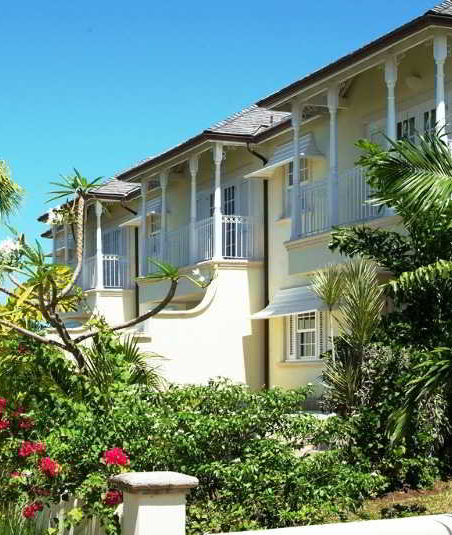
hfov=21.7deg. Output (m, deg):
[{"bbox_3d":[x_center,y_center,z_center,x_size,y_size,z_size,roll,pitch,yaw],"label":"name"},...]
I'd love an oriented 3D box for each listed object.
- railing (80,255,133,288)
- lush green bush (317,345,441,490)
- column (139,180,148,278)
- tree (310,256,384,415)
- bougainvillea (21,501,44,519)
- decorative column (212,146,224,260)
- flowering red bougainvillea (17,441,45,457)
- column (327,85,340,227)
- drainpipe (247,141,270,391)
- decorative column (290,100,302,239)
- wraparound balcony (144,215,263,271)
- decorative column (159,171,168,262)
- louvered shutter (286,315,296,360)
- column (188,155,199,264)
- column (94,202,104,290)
[{"bbox_3d":[-3.669,0.222,36.452,1.100,1.020,1.700,2,-6,-22],"label":"railing"},{"bbox_3d":[2.031,1.971,15.700,1.580,1.860,1.400,0,-5,0],"label":"lush green bush"},{"bbox_3d":[-2.222,-1.044,31.739,0.170,2.700,0.170,2,-6,-22],"label":"column"},{"bbox_3d":[1.992,1.154,19.477,1.050,2.620,1.080,0,-5,0],"label":"tree"},{"bbox_3d":[-1.806,2.258,11.000,0.225,0.170,0.200,1,-5,-9],"label":"bougainvillea"},{"bbox_3d":[-0.176,-1.517,26.818,0.170,2.700,0.170,2,-6,-22],"label":"decorative column"},{"bbox_3d":[-1.855,1.735,11.300,0.270,0.160,0.220,1,-5,-9],"label":"flowering red bougainvillea"},{"bbox_3d":[1.930,-1.964,21.084,0.180,2.675,0.180,2,-6,-22],"label":"column"},{"bbox_3d":[0.726,0.246,26.272,0.560,6.153,0.200,2,-6,-22],"label":"drainpipe"},{"bbox_3d":[1.335,-1.831,22.534,0.180,2.675,0.180,2,-6,-22],"label":"decorative column"},{"bbox_3d":[-0.695,-0.366,28.752,1.230,1.091,5.618,2,-6,-22],"label":"wraparound balcony"},{"bbox_3d":[-1.591,-1.190,30.222,0.170,2.700,0.170,2,-6,-22],"label":"decorative column"},{"bbox_3d":[1.403,1.473,25.662,0.060,1.080,0.440,2,-6,-22],"label":"louvered shutter"},{"bbox_3d":[-0.748,-1.364,27.615,0.180,2.675,0.180,2,-6,-22],"label":"column"},{"bbox_3d":[-3.781,-0.685,35.013,0.180,2.675,0.180,2,-6,-22],"label":"column"}]

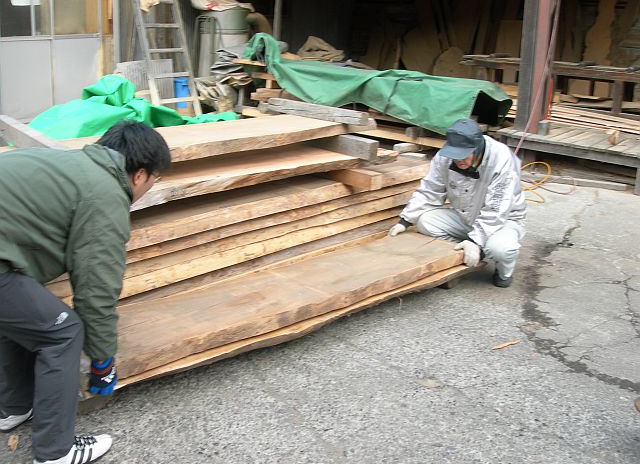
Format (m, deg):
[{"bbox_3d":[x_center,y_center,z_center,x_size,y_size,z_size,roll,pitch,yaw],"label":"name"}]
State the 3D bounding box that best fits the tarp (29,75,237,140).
[{"bbox_3d":[-1.295,-0.864,4.800,1.420,0.400,0.680,-15,23,-41],"label":"tarp"}]

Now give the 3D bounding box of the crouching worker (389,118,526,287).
[{"bbox_3d":[0.871,-0.204,4.420,0.700,0.950,0.680,15,22,40],"label":"crouching worker"}]

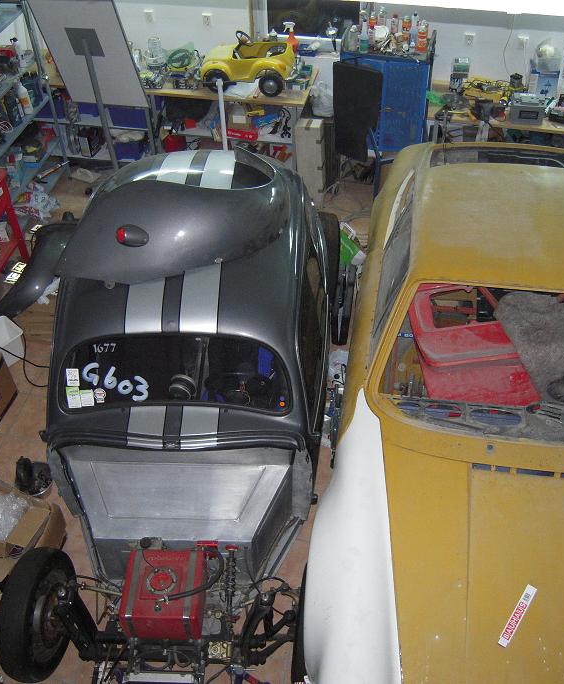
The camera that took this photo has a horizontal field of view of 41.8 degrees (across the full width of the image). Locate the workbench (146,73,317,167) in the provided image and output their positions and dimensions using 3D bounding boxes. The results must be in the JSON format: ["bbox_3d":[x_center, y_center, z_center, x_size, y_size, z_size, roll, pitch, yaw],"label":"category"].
[{"bbox_3d":[-0.381,-1.912,6.510,1.400,0.820,0.660,10,46,12],"label":"workbench"}]

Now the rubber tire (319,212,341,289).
[{"bbox_3d":[0.299,-0.580,5.055,0.188,0.634,0.634,-1,43,2],"label":"rubber tire"}]

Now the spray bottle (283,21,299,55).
[{"bbox_3d":[0.072,-2.428,5.906,0.122,0.260,0.083,10,45,13],"label":"spray bottle"}]

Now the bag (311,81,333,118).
[{"bbox_3d":[0.313,-1.933,5.826,0.200,0.290,0.190,10,46,12],"label":"bag"}]

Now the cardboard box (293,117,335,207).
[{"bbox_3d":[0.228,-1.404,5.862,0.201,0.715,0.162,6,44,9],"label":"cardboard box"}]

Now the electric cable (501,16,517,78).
[{"bbox_3d":[1.665,-2.160,5.415,0.098,0.460,0.059,10,45,13],"label":"electric cable"}]

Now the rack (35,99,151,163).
[{"bbox_3d":[-1.580,-2.077,6.735,1.050,0.660,0.500,10,46,12],"label":"rack"}]

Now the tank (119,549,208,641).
[{"bbox_3d":[-0.479,1.054,3.081,0.299,0.211,0.299,-1,43,2],"label":"tank"}]

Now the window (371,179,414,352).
[{"bbox_3d":[0.626,-0.528,4.045,0.130,0.360,1.360,16,46,-2],"label":"window"}]

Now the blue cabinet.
[{"bbox_3d":[0.864,-2.022,6.022,0.690,0.800,0.440,10,46,12],"label":"blue cabinet"}]

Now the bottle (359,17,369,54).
[{"bbox_3d":[0.619,-2.324,5.582,0.075,0.275,0.078,10,46,12],"label":"bottle"}]

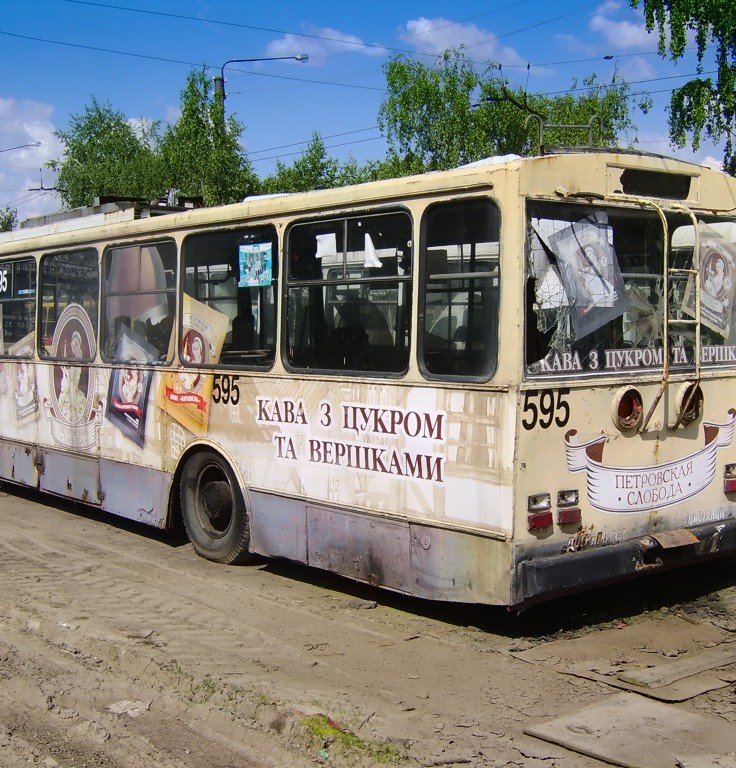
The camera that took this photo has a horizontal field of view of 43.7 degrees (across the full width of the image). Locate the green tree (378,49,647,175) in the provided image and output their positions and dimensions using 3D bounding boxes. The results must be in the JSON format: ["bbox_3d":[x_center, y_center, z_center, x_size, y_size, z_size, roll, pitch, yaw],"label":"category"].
[{"bbox_3d":[3.524,-3.837,22.295,6.300,8.450,5.000,-1,4,0],"label":"green tree"}]

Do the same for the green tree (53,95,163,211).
[{"bbox_3d":[-7.581,-4.145,27.302,3.800,8.660,3.600,-1,4,0],"label":"green tree"}]

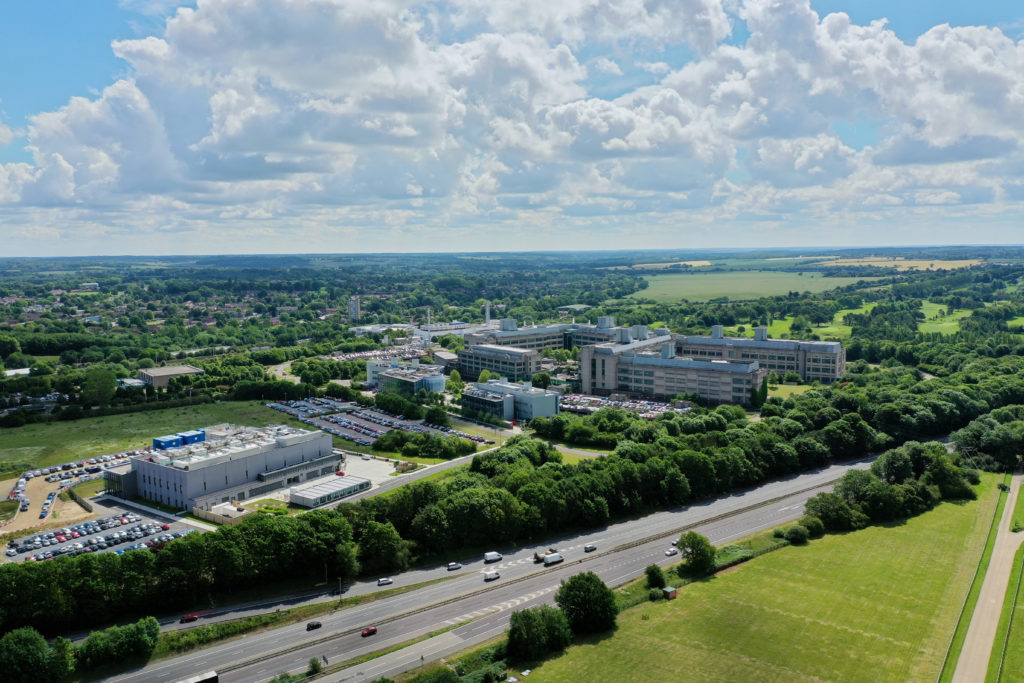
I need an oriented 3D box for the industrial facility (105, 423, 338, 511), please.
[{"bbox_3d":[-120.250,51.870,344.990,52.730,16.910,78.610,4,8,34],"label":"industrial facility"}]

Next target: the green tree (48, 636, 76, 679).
[{"bbox_3d":[-106.100,74.530,188.050,5.680,9.780,5.680,-1,7,0],"label":"green tree"}]

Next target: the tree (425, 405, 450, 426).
[{"bbox_3d":[-40.850,41.250,439.830,13.760,10.800,13.760,-1,7,0],"label":"tree"}]

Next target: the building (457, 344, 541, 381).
[{"bbox_3d":[-9.250,15.590,551.320,18.000,22.000,69.680,-7,9,-42],"label":"building"}]

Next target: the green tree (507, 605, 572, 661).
[{"bbox_3d":[6.980,72.850,203.200,16.470,11.540,14.000,-1,7,0],"label":"green tree"}]

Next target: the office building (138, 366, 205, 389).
[{"bbox_3d":[-238.930,25.020,559.120,33.000,8.000,37.000,-6,9,-38],"label":"office building"}]

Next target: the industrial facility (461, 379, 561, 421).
[{"bbox_3d":[-1.480,32.140,435.970,35.000,16.000,48.000,-6,9,-40],"label":"industrial facility"}]

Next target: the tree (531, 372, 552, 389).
[{"bbox_3d":[19.820,27.090,539.900,13.900,11.890,13.900,-1,7,0],"label":"tree"}]

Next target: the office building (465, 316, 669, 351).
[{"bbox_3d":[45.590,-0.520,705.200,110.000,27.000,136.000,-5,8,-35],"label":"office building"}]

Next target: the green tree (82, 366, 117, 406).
[{"bbox_3d":[-260.630,26.800,501.740,20.500,22.000,20.000,-4,8,-28],"label":"green tree"}]

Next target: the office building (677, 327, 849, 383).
[{"bbox_3d":[170.740,9.870,550.350,108.730,30.000,26.000,3,8,30],"label":"office building"}]

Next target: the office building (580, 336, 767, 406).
[{"bbox_3d":[109.030,16.020,512.030,106.510,28.000,76.000,3,8,29],"label":"office building"}]

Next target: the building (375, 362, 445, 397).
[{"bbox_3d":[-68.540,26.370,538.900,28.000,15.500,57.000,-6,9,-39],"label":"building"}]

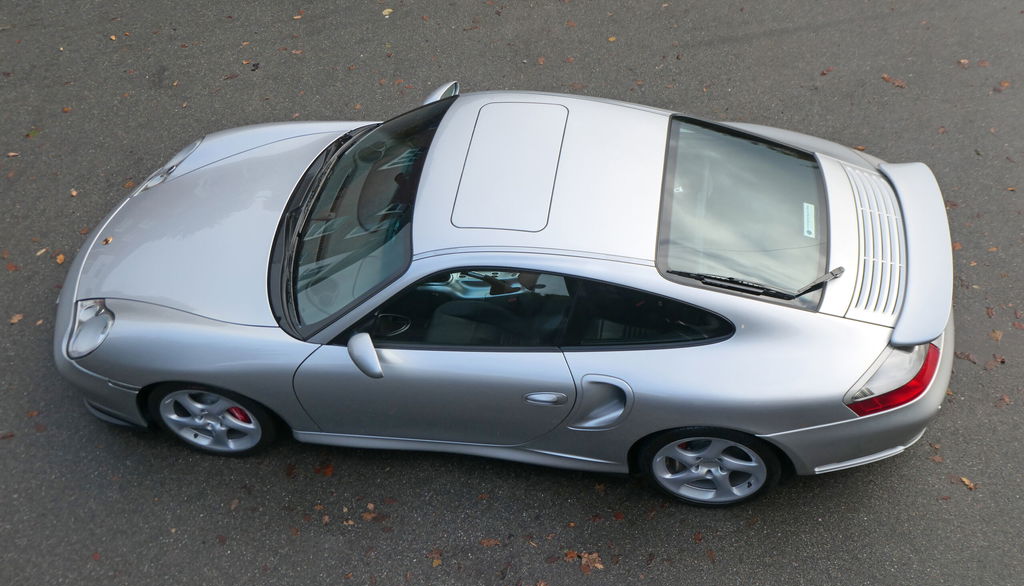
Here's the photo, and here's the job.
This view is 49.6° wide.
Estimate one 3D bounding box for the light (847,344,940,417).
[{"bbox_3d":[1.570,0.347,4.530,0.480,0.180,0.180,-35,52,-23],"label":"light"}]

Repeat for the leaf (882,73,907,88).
[{"bbox_3d":[2.386,-1.322,6.912,0.085,0.030,0.175,-37,54,-23],"label":"leaf"}]

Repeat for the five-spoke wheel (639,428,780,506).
[{"bbox_3d":[0.881,0.672,4.919,0.635,0.635,0.280,3,49,10],"label":"five-spoke wheel"}]

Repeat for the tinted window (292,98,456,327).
[{"bbox_3d":[-0.620,-0.473,5.165,0.700,0.190,1.400,-17,41,29],"label":"tinted window"}]

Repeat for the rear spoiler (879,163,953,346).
[{"bbox_3d":[1.771,-0.215,4.858,0.280,0.130,1.130,3,48,11],"label":"rear spoiler"}]

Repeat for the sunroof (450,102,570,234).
[{"bbox_3d":[-0.007,-0.579,4.877,0.420,0.050,0.810,3,49,10],"label":"sunroof"}]

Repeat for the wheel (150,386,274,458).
[{"bbox_3d":[-1.424,0.535,5.356,0.635,0.635,0.230,1,48,9],"label":"wheel"}]

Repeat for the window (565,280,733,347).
[{"bbox_3d":[0.548,0.057,4.559,0.711,0.318,0.080,-6,14,5],"label":"window"}]

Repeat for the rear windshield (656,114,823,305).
[{"bbox_3d":[1.027,-0.382,4.857,0.750,0.090,1.090,15,49,-3],"label":"rear windshield"}]

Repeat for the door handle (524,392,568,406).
[{"bbox_3d":[0.136,0.457,4.713,0.200,0.050,0.040,3,42,11],"label":"door handle"}]

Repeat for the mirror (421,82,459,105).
[{"bbox_3d":[-0.377,-1.033,5.785,0.150,0.140,0.215,12,51,18],"label":"mirror"}]

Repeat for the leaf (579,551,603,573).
[{"bbox_3d":[0.358,1.197,4.928,0.110,0.025,0.105,3,49,10],"label":"leaf"}]

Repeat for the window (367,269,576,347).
[{"bbox_3d":[-0.205,0.070,4.653,0.886,0.352,0.080,0,13,10],"label":"window"}]

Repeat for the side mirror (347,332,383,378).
[{"bbox_3d":[-0.622,0.272,4.650,0.145,0.140,0.215,-11,48,-3],"label":"side mirror"}]

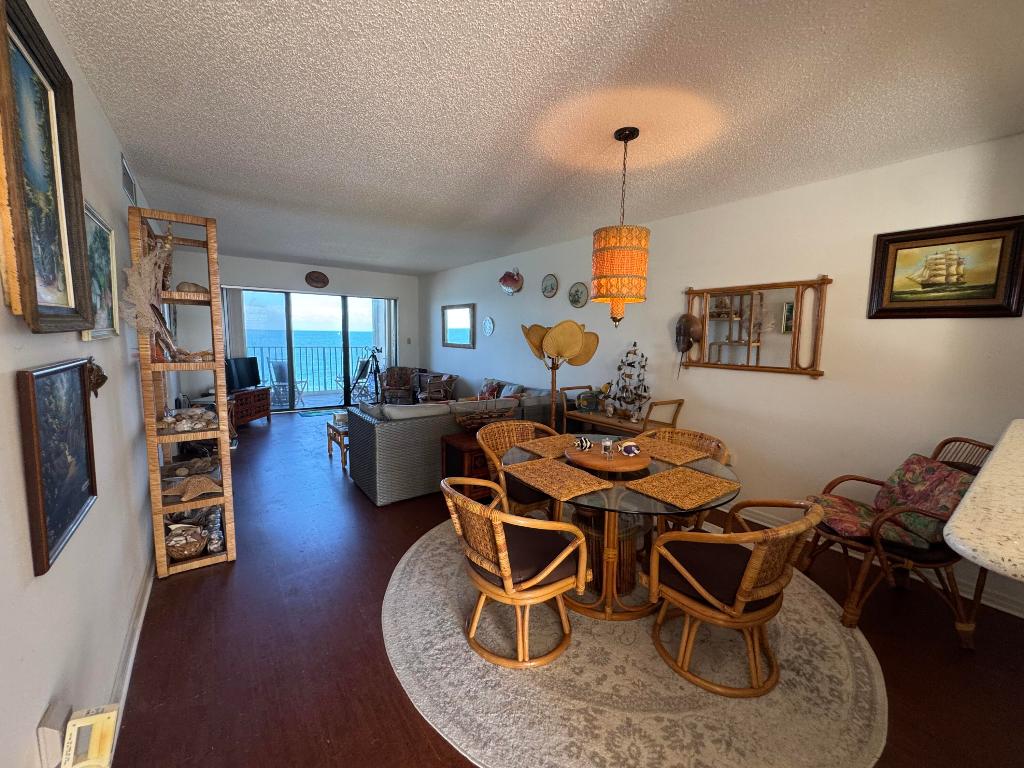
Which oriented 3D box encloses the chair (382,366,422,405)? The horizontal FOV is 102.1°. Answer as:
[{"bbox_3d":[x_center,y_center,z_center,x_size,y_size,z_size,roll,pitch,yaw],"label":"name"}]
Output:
[{"bbox_3d":[-1.754,0.145,6.631,0.660,0.820,0.680,0,7,-12],"label":"chair"}]

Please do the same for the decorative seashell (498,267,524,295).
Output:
[{"bbox_3d":[-0.005,-1.362,5.481,0.140,0.350,0.400,-4,9,-36],"label":"decorative seashell"}]

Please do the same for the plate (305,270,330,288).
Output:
[{"bbox_3d":[-3.324,-1.776,7.065,0.375,0.280,0.040,-3,8,-36],"label":"plate"}]

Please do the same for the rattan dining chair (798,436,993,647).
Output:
[{"bbox_3d":[2.028,0.742,2.150,0.705,0.917,0.574,3,7,17],"label":"rattan dining chair"}]

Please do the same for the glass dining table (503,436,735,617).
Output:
[{"bbox_3d":[0.534,0.778,2.280,1.210,0.715,1.210,1,7,0],"label":"glass dining table"}]

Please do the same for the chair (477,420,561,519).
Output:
[{"bbox_3d":[0.128,0.693,2.845,0.614,0.755,0.604,-3,8,-30],"label":"chair"}]

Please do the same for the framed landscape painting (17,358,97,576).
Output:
[{"bbox_3d":[-1.273,0.188,1.179,0.034,0.478,0.493,-3,8,-36],"label":"framed landscape painting"}]

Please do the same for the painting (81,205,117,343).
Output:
[{"bbox_3d":[-1.579,-0.419,1.568,0.040,0.475,0.670,-4,9,-36],"label":"painting"}]

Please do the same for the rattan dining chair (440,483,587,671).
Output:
[{"bbox_3d":[0.001,0.798,1.925,0.604,0.755,0.614,-4,8,-37],"label":"rattan dining chair"}]

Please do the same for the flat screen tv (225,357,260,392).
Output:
[{"bbox_3d":[-3.592,-0.108,5.484,0.120,0.450,0.700,2,7,5],"label":"flat screen tv"}]

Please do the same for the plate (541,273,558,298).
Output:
[{"bbox_3d":[0.465,-1.176,4.982,0.025,0.287,0.287,-3,8,-36],"label":"plate"}]

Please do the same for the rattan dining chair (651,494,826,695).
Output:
[{"bbox_3d":[0.930,0.836,1.811,0.580,0.730,0.590,-3,8,-33],"label":"rattan dining chair"}]

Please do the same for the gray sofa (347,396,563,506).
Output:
[{"bbox_3d":[-0.498,0.501,4.260,2.100,0.745,0.950,-4,9,-36],"label":"gray sofa"}]

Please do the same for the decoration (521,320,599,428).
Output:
[{"bbox_3d":[0.455,0.172,3.985,0.675,1.541,0.604,2,7,6],"label":"decoration"}]

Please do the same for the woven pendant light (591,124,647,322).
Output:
[{"bbox_3d":[0.587,-0.810,2.225,0.295,1.000,0.295,-4,9,-36],"label":"woven pendant light"}]

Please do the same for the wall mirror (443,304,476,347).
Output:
[{"bbox_3d":[-0.888,-0.957,6.835,0.040,0.700,1.120,-4,9,-36],"label":"wall mirror"}]

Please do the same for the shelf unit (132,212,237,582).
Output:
[{"bbox_3d":[-2.039,0.047,2.620,0.358,1.984,0.826,-3,8,-36],"label":"shelf unit"}]

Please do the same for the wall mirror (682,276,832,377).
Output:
[{"bbox_3d":[1.783,-0.423,3.153,0.050,0.690,1.050,-4,9,-36],"label":"wall mirror"}]

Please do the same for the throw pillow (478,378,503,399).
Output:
[{"bbox_3d":[-0.272,0.171,5.392,0.141,0.393,0.393,16,-5,-43],"label":"throw pillow"}]

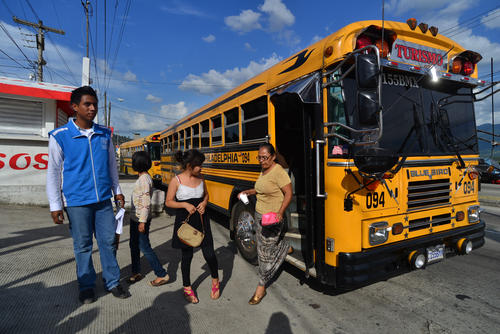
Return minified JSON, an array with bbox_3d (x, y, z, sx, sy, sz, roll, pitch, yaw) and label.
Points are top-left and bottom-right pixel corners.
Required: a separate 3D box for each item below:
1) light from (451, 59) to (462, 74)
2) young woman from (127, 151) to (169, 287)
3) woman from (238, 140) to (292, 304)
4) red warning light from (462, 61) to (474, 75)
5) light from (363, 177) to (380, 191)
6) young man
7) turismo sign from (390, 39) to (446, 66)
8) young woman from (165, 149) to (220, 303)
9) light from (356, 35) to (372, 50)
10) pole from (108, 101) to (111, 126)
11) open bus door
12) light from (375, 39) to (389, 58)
[{"bbox_3d":[2.289,-1.114,3.121,0.175,0.175,0.090,-2,2,-26],"label":"light"},{"bbox_3d":[-1.096,0.551,3.000,0.460,1.460,0.400,-1,2,-15],"label":"young woman"},{"bbox_3d":[0.165,0.535,2.720,0.520,1.540,0.580,0,2,43],"label":"woman"},{"bbox_3d":[2.502,-1.140,3.225,0.175,0.175,0.090,-2,2,-26],"label":"red warning light"},{"bbox_3d":[1.119,0.151,2.550,0.150,0.140,0.090,-2,2,-26],"label":"light"},{"bbox_3d":[-1.331,0.225,2.270,0.370,1.740,0.560,2,3,41],"label":"young man"},{"bbox_3d":[1.732,-1.124,2.811,0.950,0.210,0.040,-2,2,-26],"label":"turismo sign"},{"bbox_3d":[-0.559,0.568,2.700,0.500,1.480,0.390,-1,2,-25],"label":"young woman"},{"bbox_3d":[1.063,-1.147,2.580,0.170,0.170,0.090,-2,2,-26],"label":"light"},{"bbox_3d":[-19.239,-4.223,38.000,0.260,9.470,0.260,-1,2,0],"label":"pole"},{"bbox_3d":[0.458,0.083,3.022,0.240,1.980,0.900,-2,2,-26],"label":"open bus door"},{"bbox_3d":[1.273,-1.138,2.680,0.170,0.170,0.090,-2,2,-26],"label":"light"}]

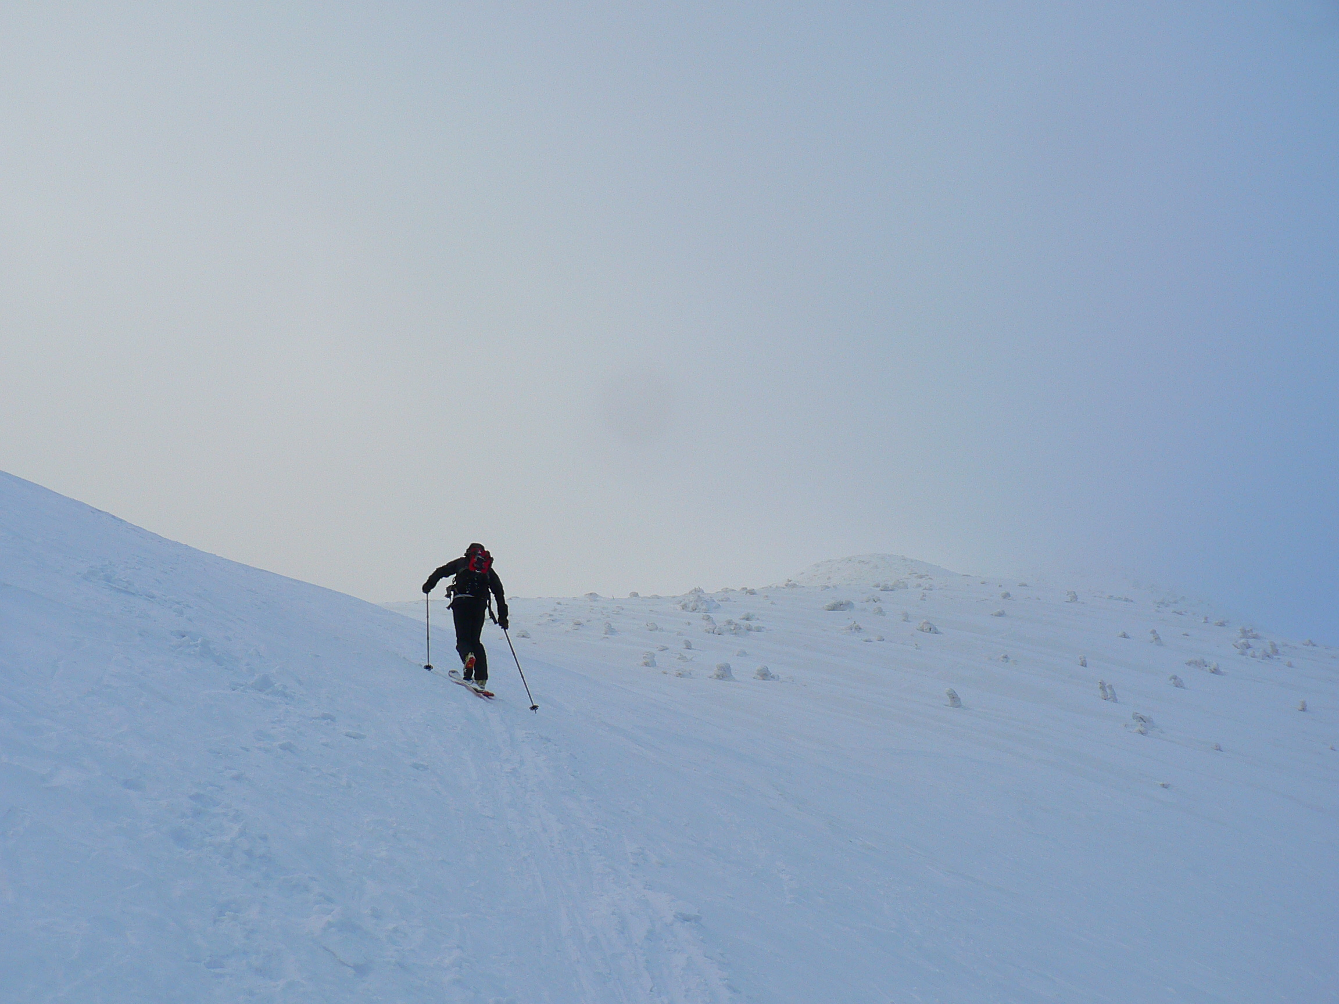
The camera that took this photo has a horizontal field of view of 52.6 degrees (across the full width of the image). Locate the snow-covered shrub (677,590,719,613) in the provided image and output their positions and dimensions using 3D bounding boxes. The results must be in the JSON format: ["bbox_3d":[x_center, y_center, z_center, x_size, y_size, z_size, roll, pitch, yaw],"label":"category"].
[{"bbox_3d":[1.275,4.404,60.000,1.850,1.050,1.550,0,-7,0],"label":"snow-covered shrub"}]

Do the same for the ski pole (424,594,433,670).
[{"bbox_3d":[-2.805,1.479,15.750,0.110,1.040,0.110,2,-19,-17],"label":"ski pole"}]

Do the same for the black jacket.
[{"bbox_3d":[-2.366,0.989,15.700,0.880,0.680,0.450,2,-15,-17],"label":"black jacket"}]

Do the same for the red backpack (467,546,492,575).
[{"bbox_3d":[-2.181,0.685,15.550,0.280,0.360,0.220,2,-25,-17],"label":"red backpack"}]

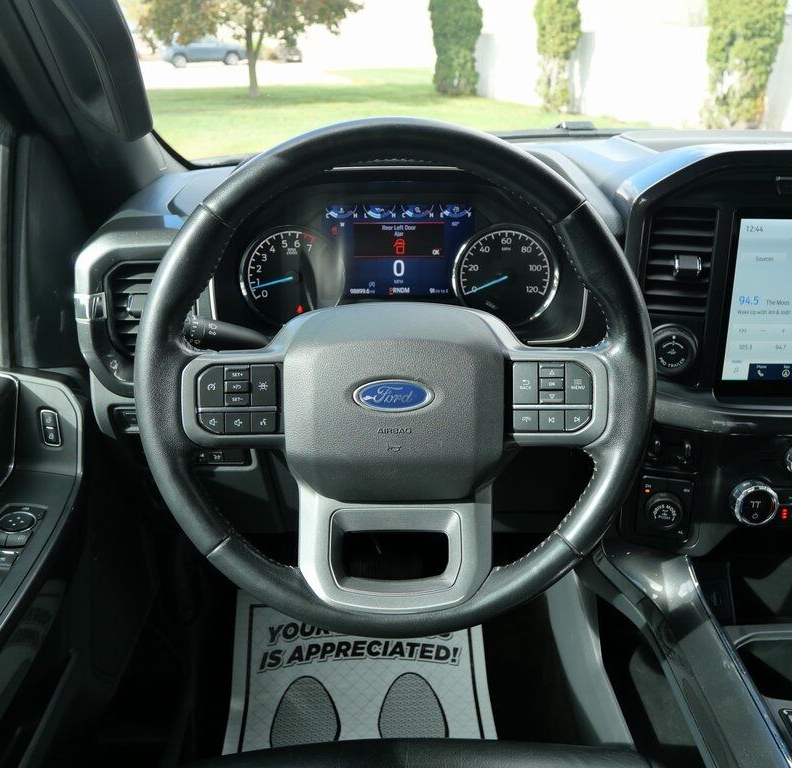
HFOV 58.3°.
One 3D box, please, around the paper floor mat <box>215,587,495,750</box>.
[{"bbox_3d":[-0.055,0.530,1.077,0.425,0.070,0.455,-1,40,-2],"label":"paper floor mat"}]

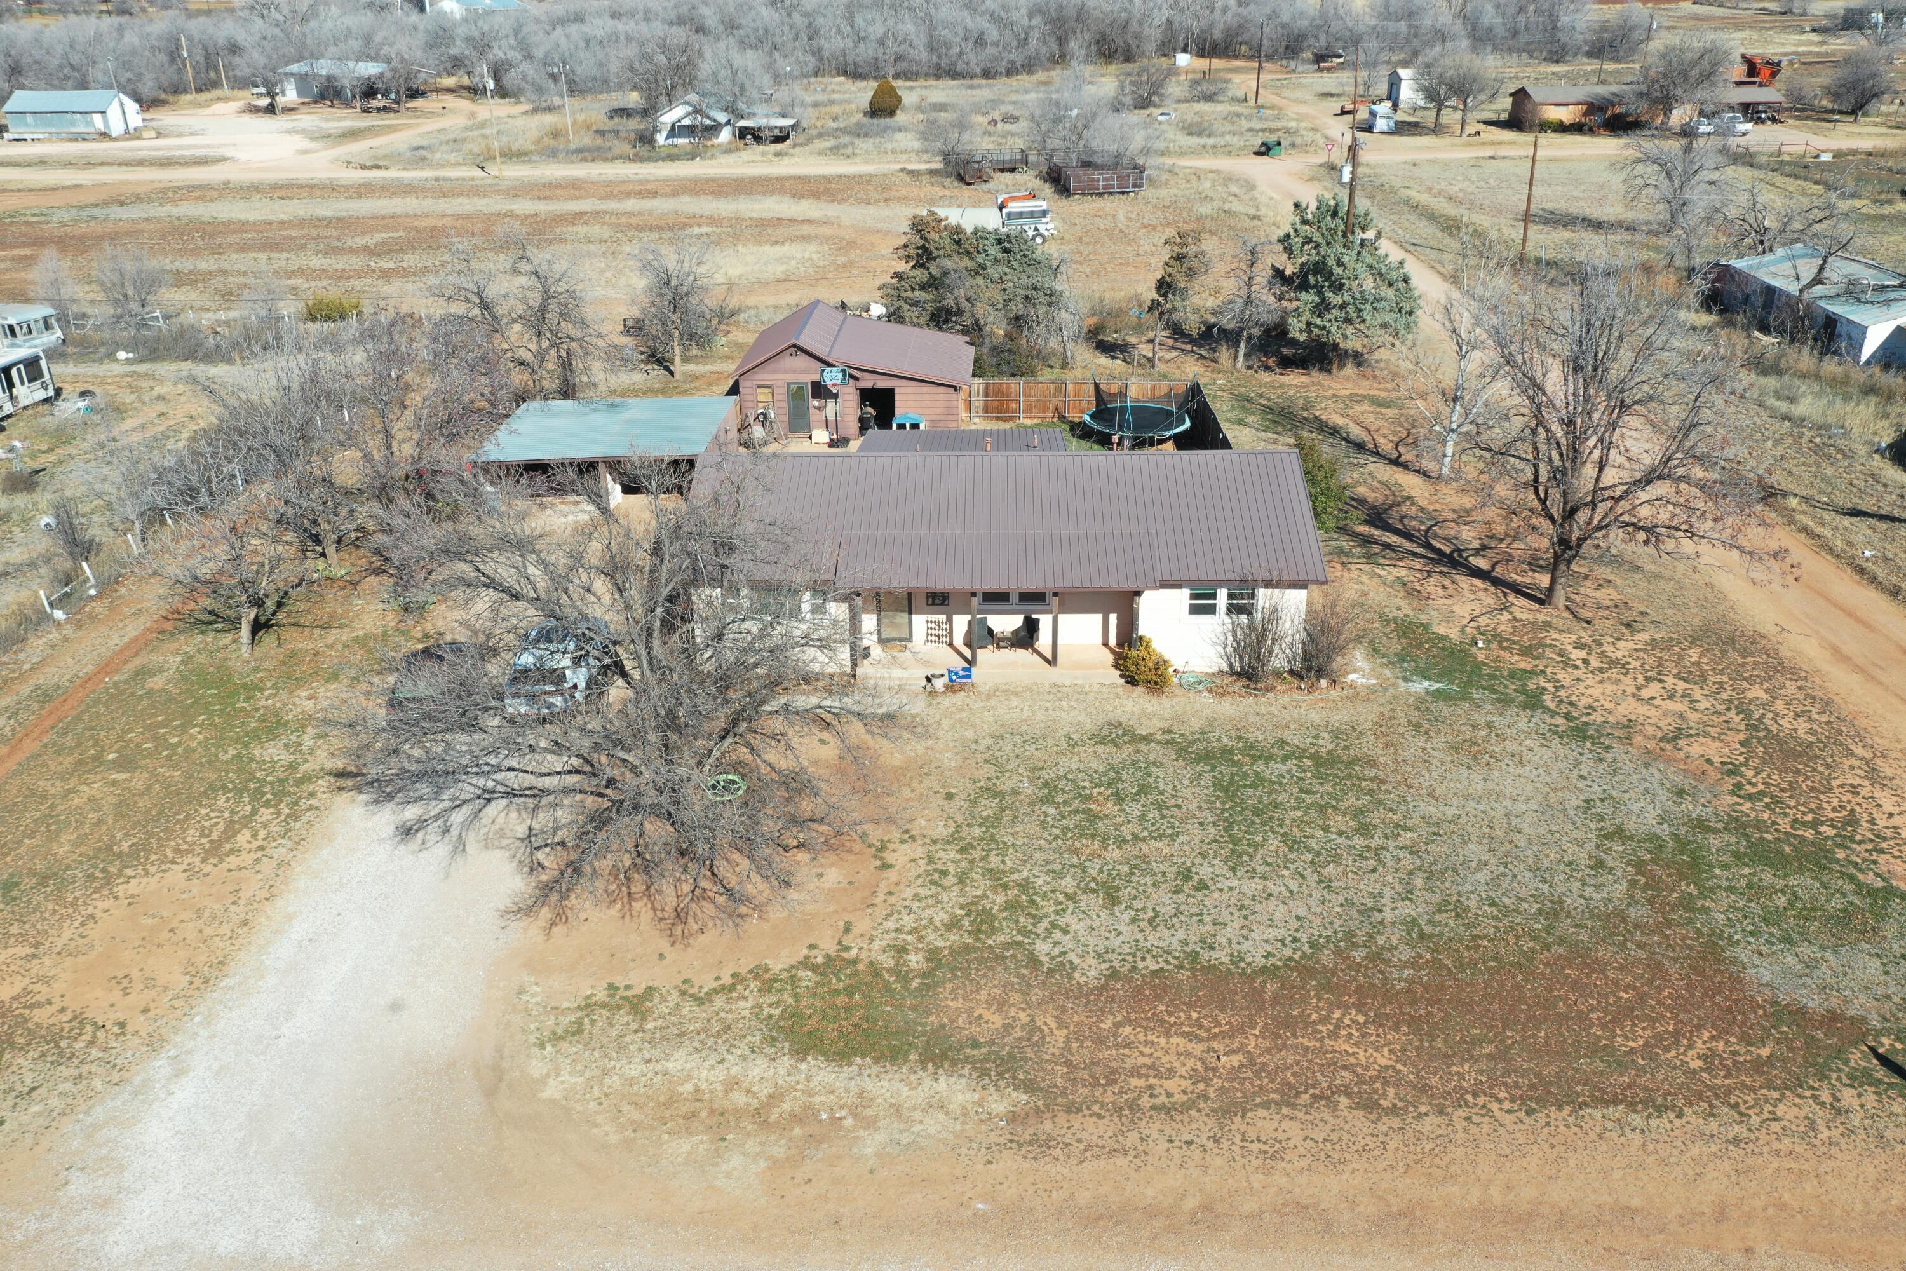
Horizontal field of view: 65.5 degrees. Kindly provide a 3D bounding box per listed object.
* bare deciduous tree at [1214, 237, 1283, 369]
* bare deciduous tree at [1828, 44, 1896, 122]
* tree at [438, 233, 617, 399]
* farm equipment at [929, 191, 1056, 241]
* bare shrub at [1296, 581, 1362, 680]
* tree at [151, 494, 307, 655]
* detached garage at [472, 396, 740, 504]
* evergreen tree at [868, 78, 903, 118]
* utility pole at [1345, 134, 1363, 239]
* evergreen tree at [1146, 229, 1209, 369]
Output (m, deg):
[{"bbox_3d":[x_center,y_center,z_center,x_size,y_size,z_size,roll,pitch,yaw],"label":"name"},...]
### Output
[{"bbox_3d":[13.380,-14.990,67.170,2.900,5.800,2.800,4,26,10],"label":"bare deciduous tree"},{"bbox_3d":[94.314,-56.830,152.624,6.800,7.280,6.600,-1,25,0],"label":"bare deciduous tree"},{"bbox_3d":[-17.809,-13.248,62.300,7.300,7.146,6.800,-8,25,-14],"label":"tree"},{"bbox_3d":[2.570,-27.530,96.940,8.200,2.900,2.600,-1,26,0],"label":"farm equipment"},{"bbox_3d":[10.170,0.020,40.160,1.750,2.400,1.600,6,27,14],"label":"bare shrub"},{"bbox_3d":[-19.470,-1.662,40.059,3.950,4.556,3.900,-13,27,-25],"label":"tree"},{"bbox_3d":[-12.179,-6.473,53.396,7.800,2.250,6.900,-1,25,1],"label":"detached garage"},{"bbox_3d":[-7.926,-63.053,173.834,3.800,3.956,3.800,-1,25,0],"label":"evergreen tree"},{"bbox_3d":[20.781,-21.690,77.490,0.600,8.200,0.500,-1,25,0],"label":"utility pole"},{"bbox_3d":[9.976,-15.003,66.290,2.750,6.236,2.700,3,25,8],"label":"evergreen tree"}]

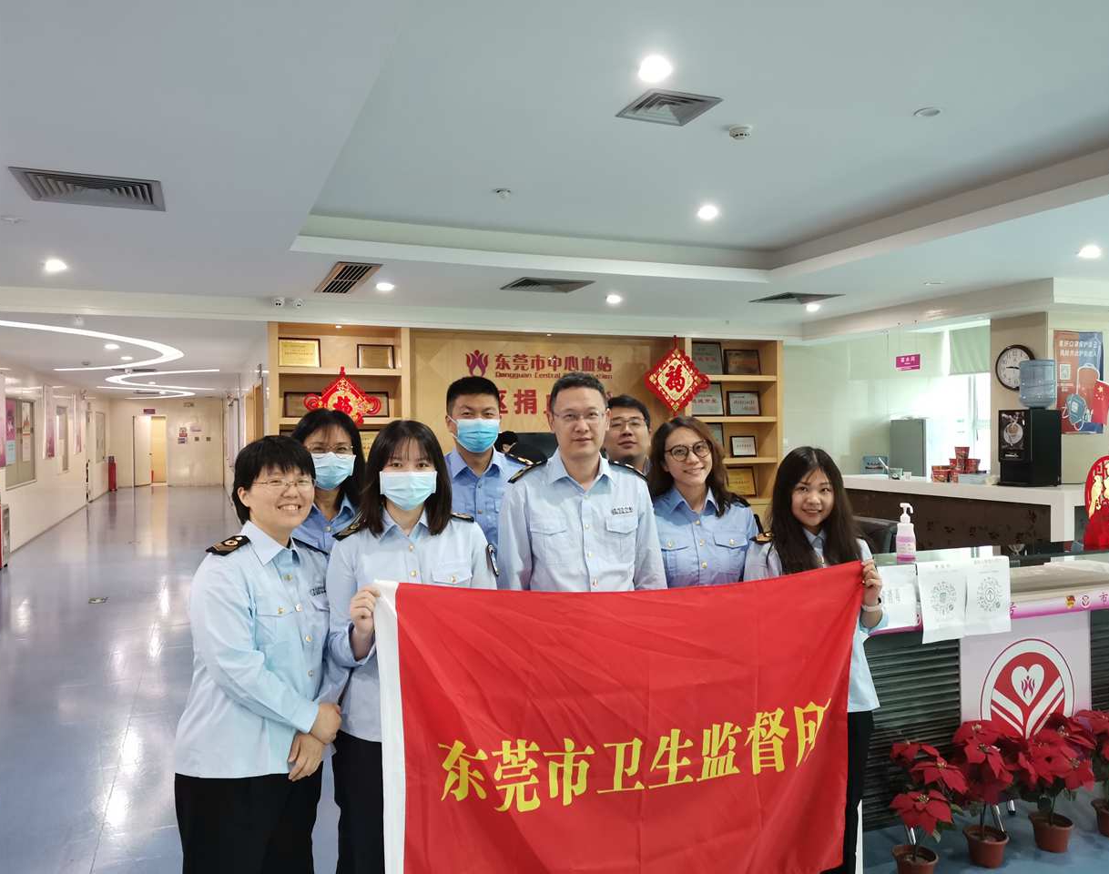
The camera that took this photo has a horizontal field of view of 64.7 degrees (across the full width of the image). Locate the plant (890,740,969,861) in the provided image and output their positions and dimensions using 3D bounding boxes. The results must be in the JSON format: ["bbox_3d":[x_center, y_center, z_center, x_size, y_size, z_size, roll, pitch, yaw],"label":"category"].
[{"bbox_3d":[1.287,1.250,3.007,0.264,0.421,0.264,0,1,0],"label":"plant"}]

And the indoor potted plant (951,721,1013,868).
[{"bbox_3d":[1.601,1.314,3.256,0.240,0.520,0.240,-1,1,-22],"label":"indoor potted plant"}]

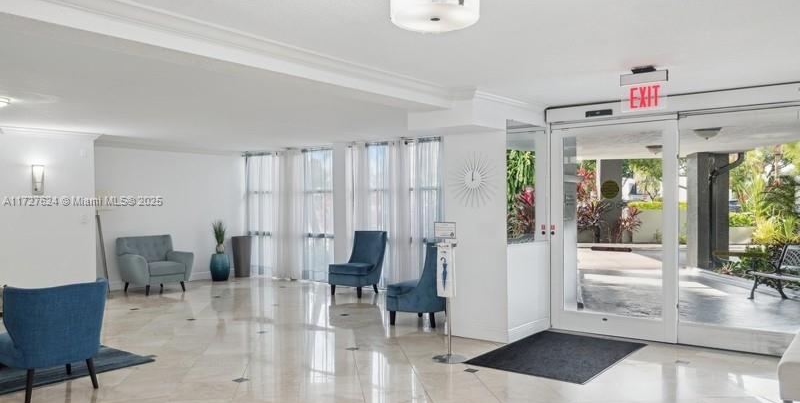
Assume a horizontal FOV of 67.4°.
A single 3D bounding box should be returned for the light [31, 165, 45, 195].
[{"bbox_3d":[-4.723,-0.274,7.831,0.100,0.385,0.145,0,0,38],"label":"light"}]

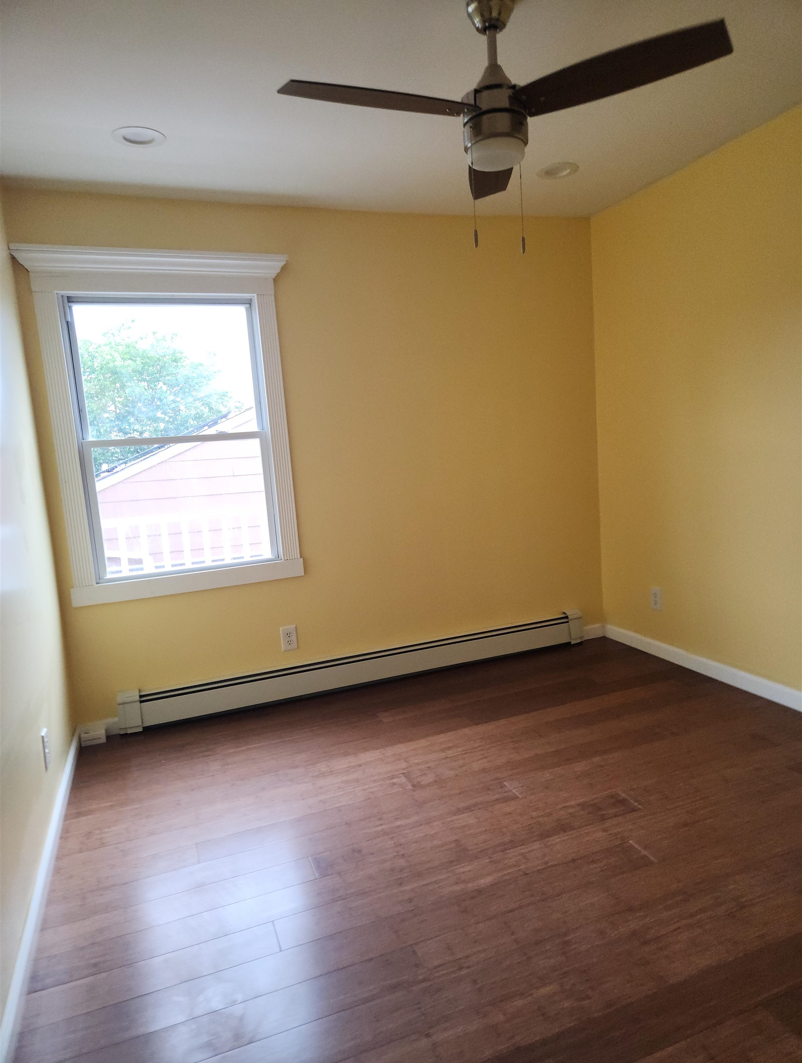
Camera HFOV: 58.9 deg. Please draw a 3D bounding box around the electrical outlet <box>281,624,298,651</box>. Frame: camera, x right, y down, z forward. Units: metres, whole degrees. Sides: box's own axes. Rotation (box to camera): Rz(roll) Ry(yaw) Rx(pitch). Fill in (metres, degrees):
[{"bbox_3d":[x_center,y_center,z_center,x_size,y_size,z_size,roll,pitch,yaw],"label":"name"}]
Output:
[{"bbox_3d":[-0.570,0.549,3.644,0.079,0.122,0.008,-7,8,-21],"label":"electrical outlet"}]

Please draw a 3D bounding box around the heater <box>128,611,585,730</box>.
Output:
[{"bbox_3d":[-0.125,0.717,3.804,2.585,0.183,0.070,-7,8,-21],"label":"heater"}]

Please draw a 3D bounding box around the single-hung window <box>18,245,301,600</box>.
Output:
[{"bbox_3d":[-1.042,-0.489,3.317,1.185,1.571,0.075,-7,8,-21],"label":"single-hung window"}]

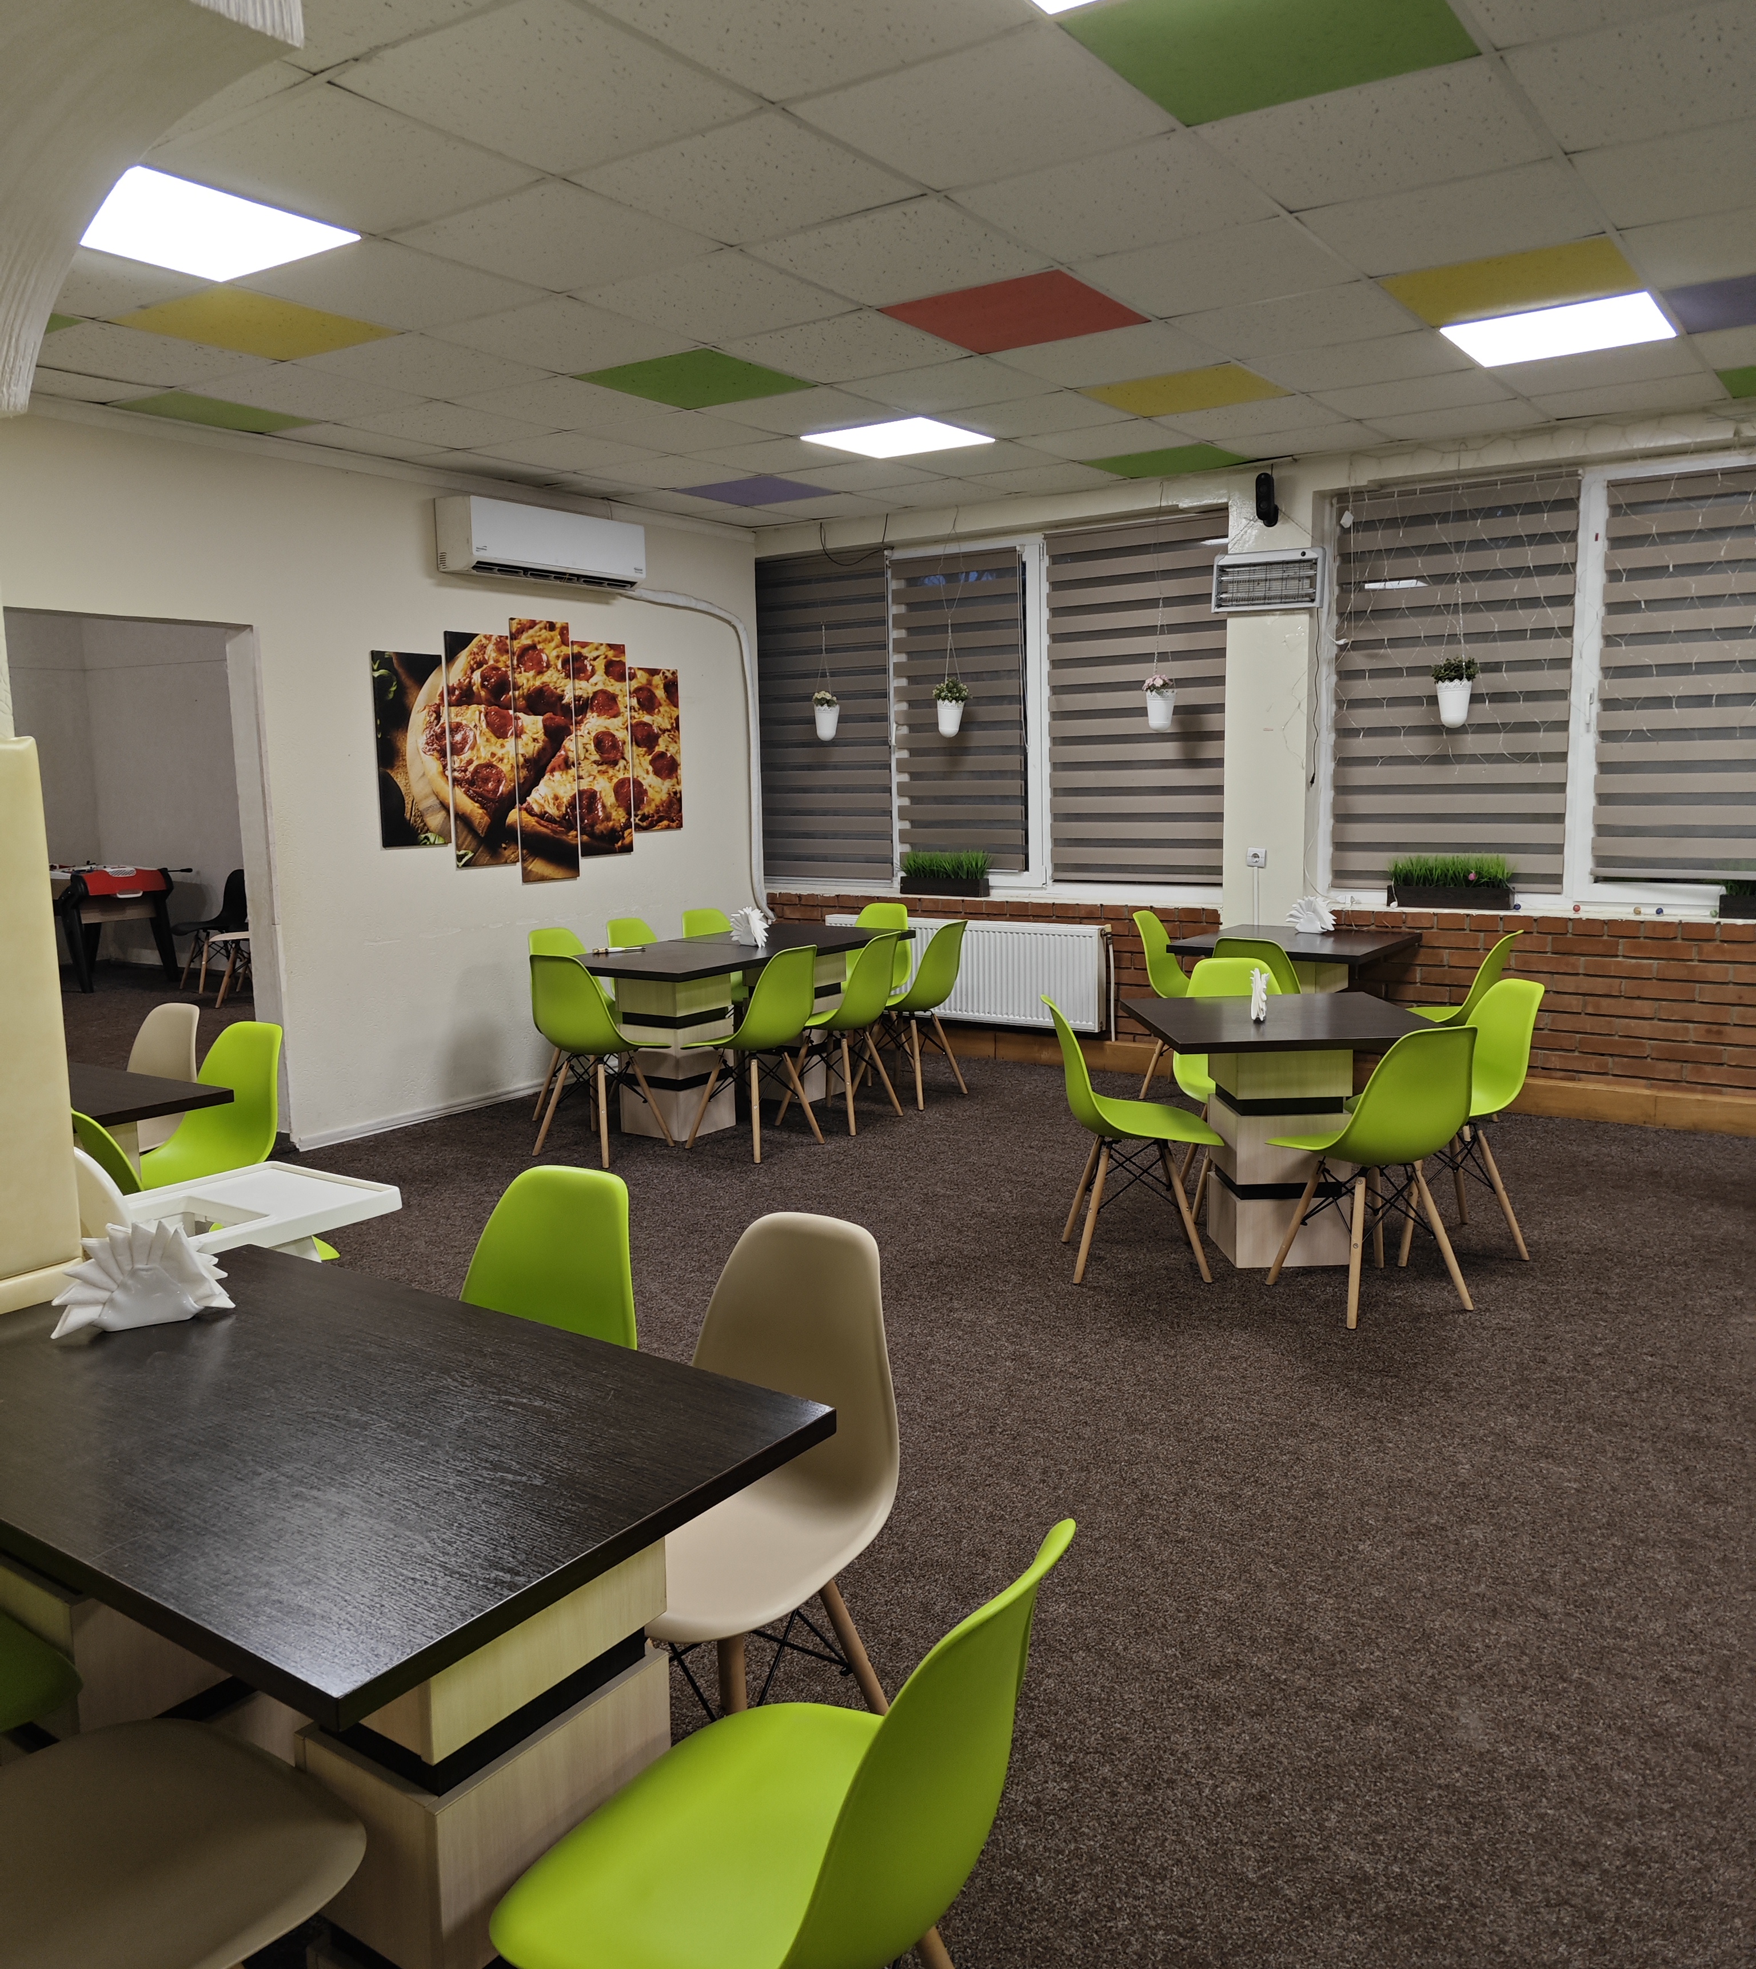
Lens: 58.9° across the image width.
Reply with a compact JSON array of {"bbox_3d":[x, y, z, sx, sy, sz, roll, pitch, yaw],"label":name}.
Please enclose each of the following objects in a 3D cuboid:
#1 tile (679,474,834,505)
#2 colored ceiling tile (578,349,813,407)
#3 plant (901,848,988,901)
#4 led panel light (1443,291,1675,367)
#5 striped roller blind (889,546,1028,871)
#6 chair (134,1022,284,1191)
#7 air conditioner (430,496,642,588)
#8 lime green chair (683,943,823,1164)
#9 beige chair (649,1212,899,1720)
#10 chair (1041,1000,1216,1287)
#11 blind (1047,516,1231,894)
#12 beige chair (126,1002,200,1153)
[{"bbox_3d":[-0.562,-2.296,7.246,0.595,0.018,0.595,4,10,34],"label":"tile"},{"bbox_3d":[-0.593,-1.985,5.102,0.595,0.020,0.595,4,9,34],"label":"colored ceiling tile"},{"bbox_3d":[0.330,-0.571,7.919,0.490,0.230,0.130,4,10,34],"label":"plant"},{"bbox_3d":[2.063,-1.984,4.706,0.590,0.020,0.590,4,10,34],"label":"led panel light"},{"bbox_3d":[0.391,-1.364,7.877,0.780,1.580,0.060,4,10,34],"label":"striped roller blind"},{"bbox_3d":[-1.822,0.537,4.123,0.455,0.805,0.510,4,9,34],"label":"chair"},{"bbox_3d":[-1.485,-1.966,6.993,0.215,0.292,1.055,4,10,34],"label":"air conditioner"},{"bbox_3d":[-0.486,0.233,6.071,0.500,0.800,0.460,4,9,31],"label":"lime green chair"},{"bbox_3d":[-0.223,0.771,2.149,0.460,0.800,0.500,4,10,34],"label":"beige chair"},{"bbox_3d":[0.740,0.427,4.587,0.515,0.800,0.455,-1,8,2],"label":"chair"},{"bbox_3d":[1.208,-1.311,7.320,0.930,1.680,0.060,4,10,34],"label":"blind"},{"bbox_3d":[-2.256,0.488,4.573,0.450,0.805,0.520,4,9,30],"label":"beige chair"}]

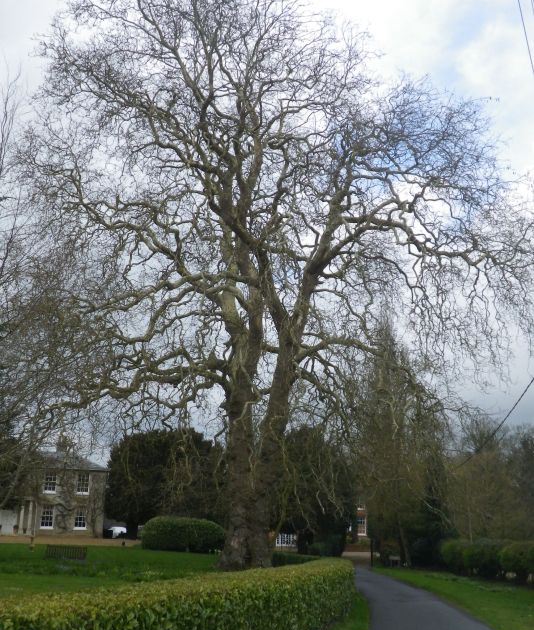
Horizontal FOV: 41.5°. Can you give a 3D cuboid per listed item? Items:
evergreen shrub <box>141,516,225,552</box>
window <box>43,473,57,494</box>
[{"bbox_3d":[-4.973,13.043,42.000,4.900,2.000,3.400,1,-17,0],"label":"evergreen shrub"},{"bbox_3d":[-20.048,15.531,65.000,1.120,1.950,0.200,3,-17,-8],"label":"window"}]

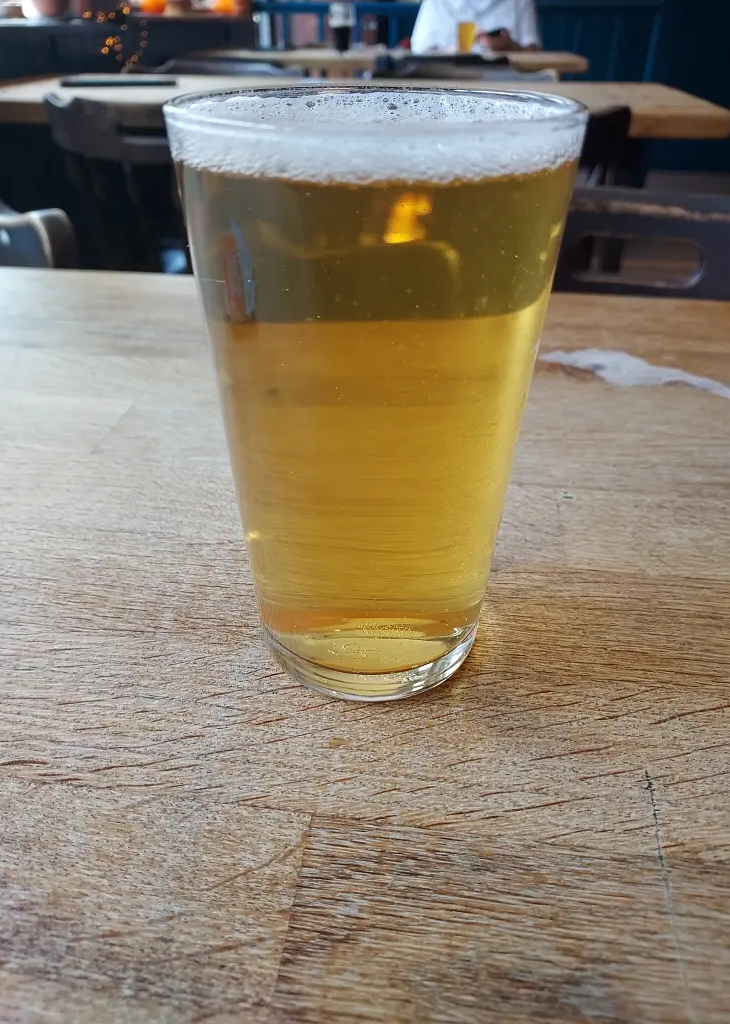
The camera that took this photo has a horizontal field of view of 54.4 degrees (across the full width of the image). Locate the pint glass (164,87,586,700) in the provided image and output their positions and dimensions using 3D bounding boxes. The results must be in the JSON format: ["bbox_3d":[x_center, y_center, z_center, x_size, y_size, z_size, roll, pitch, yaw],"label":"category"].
[{"bbox_3d":[0.002,-0.025,0.195,0.088,0.151,0.088,0,35,0],"label":"pint glass"}]

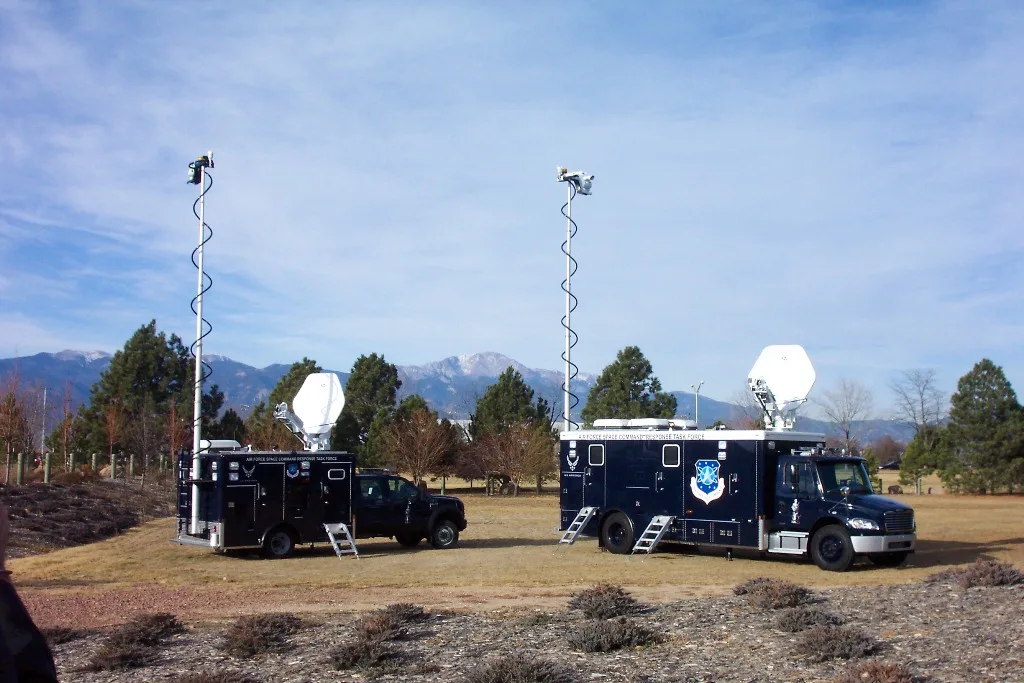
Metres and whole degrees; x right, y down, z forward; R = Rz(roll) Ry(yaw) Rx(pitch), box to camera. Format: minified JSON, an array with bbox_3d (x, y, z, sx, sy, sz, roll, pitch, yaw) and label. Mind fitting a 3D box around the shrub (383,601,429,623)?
[{"bbox_3d":[-1.689,4.297,21.200,0.730,0.270,0.650,0,-5,0],"label":"shrub"}]

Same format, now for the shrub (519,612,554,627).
[{"bbox_3d":[0.376,4.263,20.500,0.540,0.190,0.450,0,-5,0],"label":"shrub"}]

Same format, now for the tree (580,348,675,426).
[{"bbox_3d":[8.104,5.252,93.000,6.678,9.808,6.477,1,-5,0],"label":"tree"}]

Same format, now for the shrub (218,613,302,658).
[{"bbox_3d":[-3.279,3.848,17.500,1.080,0.470,0.950,0,-5,0],"label":"shrub"}]

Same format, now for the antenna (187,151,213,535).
[{"bbox_3d":[-7.934,0.025,33.900,0.600,9.700,0.500,0,-5,0],"label":"antenna"}]

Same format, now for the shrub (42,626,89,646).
[{"bbox_3d":[-6.206,4.082,18.500,0.680,0.240,0.600,0,-5,0],"label":"shrub"}]

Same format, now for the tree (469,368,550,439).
[{"bbox_3d":[-0.174,6.017,93.000,5.704,8.277,5.533,1,-5,0],"label":"tree"}]

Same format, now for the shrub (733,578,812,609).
[{"bbox_3d":[4.205,4.068,21.500,1.240,0.430,1.050,0,-5,0],"label":"shrub"}]

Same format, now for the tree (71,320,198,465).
[{"bbox_3d":[-23.373,3.787,83.000,8.070,10.181,7.828,1,-5,0],"label":"tree"}]

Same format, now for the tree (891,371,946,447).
[{"bbox_3d":[27.736,5.853,91.000,4.000,8.100,4.000,0,-5,0],"label":"tree"}]

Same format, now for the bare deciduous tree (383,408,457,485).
[{"bbox_3d":[-5.535,6.522,80.000,4.428,5.026,4.295,1,-5,0],"label":"bare deciduous tree"}]

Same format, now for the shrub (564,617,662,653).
[{"bbox_3d":[1.139,3.298,15.000,1.055,0.352,0.900,1,-5,0],"label":"shrub"}]

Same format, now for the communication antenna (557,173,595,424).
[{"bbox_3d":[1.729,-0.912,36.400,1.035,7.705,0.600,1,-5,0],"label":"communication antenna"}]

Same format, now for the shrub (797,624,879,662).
[{"bbox_3d":[3.384,3.140,13.900,0.853,0.369,0.800,1,-5,0],"label":"shrub"}]

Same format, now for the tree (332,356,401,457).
[{"bbox_3d":[-9.642,5.200,88.000,4.800,8.900,4.800,0,-5,0],"label":"tree"}]

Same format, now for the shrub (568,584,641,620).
[{"bbox_3d":[1.245,3.514,18.000,0.969,0.455,0.900,1,-5,0],"label":"shrub"}]

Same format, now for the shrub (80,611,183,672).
[{"bbox_3d":[-4.020,3.186,14.200,1.083,0.577,1.200,1,-5,0],"label":"shrub"}]

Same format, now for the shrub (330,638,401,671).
[{"bbox_3d":[-1.775,3.793,16.200,0.840,0.320,0.750,0,-5,0],"label":"shrub"}]

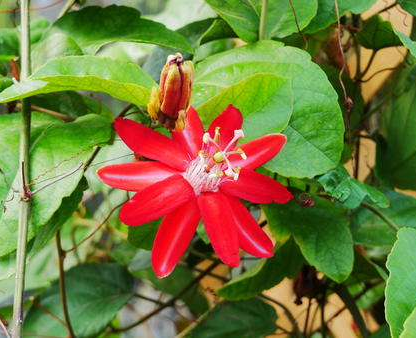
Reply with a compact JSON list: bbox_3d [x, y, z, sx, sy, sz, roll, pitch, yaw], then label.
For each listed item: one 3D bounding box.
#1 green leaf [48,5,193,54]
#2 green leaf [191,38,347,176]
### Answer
[{"bbox_3d":[-0.052,-0.082,0.600,0.087,0.031,0.040,1,7,0],"label":"green leaf"},{"bbox_3d":[0.032,-0.033,0.565,0.083,0.076,0.030,1,7,-3],"label":"green leaf"}]

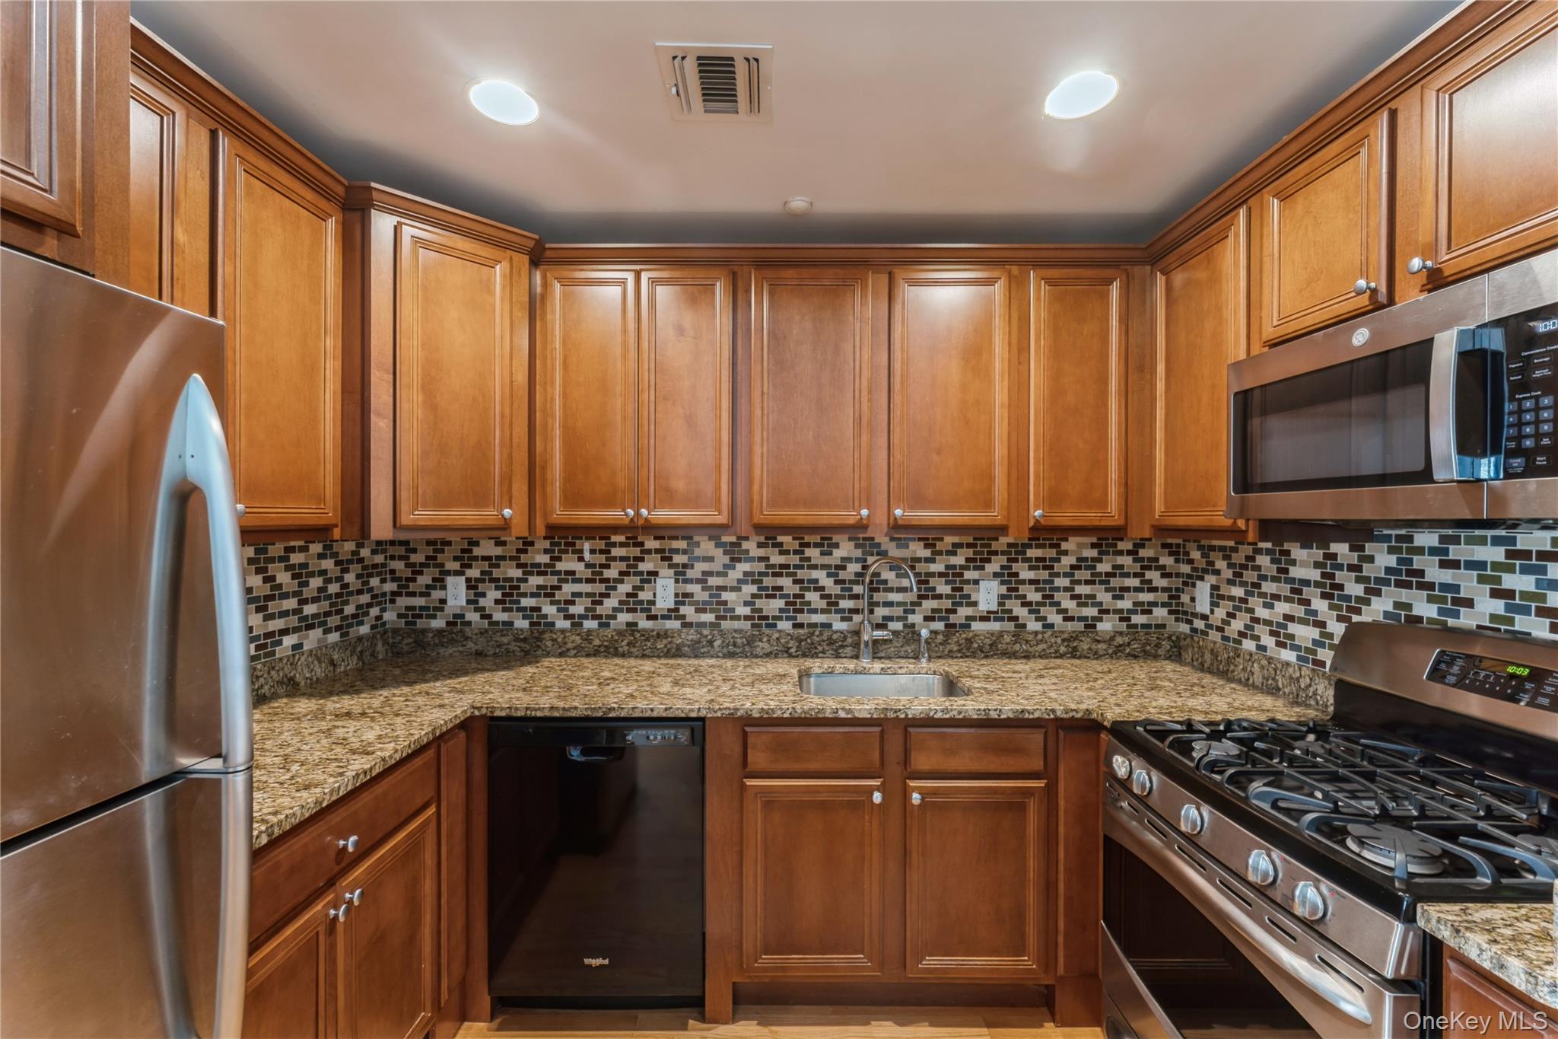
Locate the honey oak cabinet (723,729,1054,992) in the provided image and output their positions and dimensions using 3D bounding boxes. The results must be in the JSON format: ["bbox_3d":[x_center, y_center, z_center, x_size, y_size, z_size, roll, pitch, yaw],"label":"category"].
[{"bbox_3d":[0.329,0.966,2.003,0.914,0.824,0.615,0,0,0],"label":"honey oak cabinet"}]

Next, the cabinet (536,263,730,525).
[{"bbox_3d":[-0.463,-0.401,2.166,0.665,0.878,0.326,0,0,0],"label":"cabinet"}]

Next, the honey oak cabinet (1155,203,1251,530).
[{"bbox_3d":[1.380,-0.396,1.772,0.325,0.881,0.405,0,0,0],"label":"honey oak cabinet"}]

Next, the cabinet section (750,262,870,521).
[{"bbox_3d":[0.107,-0.400,2.006,0.399,0.847,0.028,0,0,0],"label":"cabinet section"}]

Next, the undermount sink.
[{"bbox_3d":[0.339,0.643,1.966,0.550,0.210,0.400,0,0,0],"label":"undermount sink"}]

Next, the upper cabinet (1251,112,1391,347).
[{"bbox_3d":[1.378,-0.623,1.362,0.325,0.428,0.375,0,0,0],"label":"upper cabinet"}]

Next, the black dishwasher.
[{"bbox_3d":[-0.514,0.987,2.005,0.607,0.855,0.605,0,0,0],"label":"black dishwasher"}]

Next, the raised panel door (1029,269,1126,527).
[{"bbox_3d":[0.985,-0.397,1.999,0.323,0.847,0.028,0,0,0],"label":"raised panel door"}]

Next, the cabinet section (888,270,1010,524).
[{"bbox_3d":[0.561,-0.399,2.002,0.391,0.847,0.028,0,0,0],"label":"cabinet section"}]

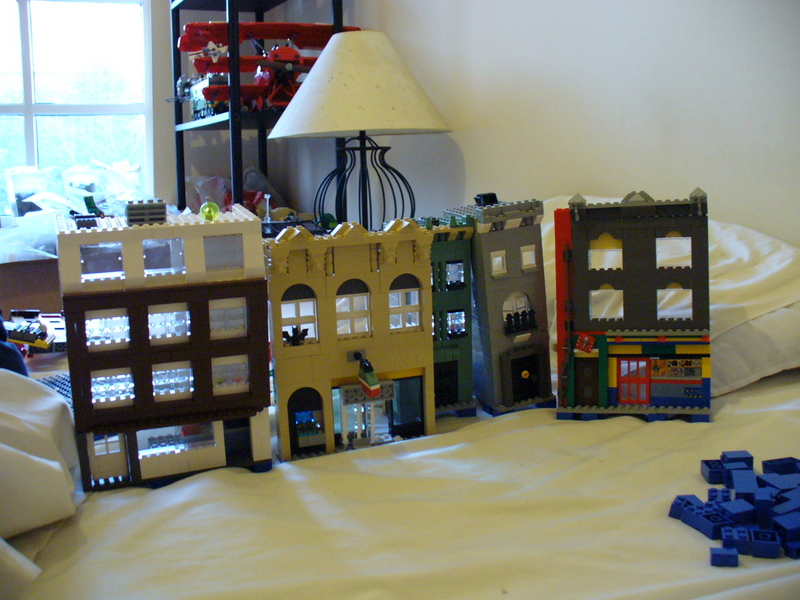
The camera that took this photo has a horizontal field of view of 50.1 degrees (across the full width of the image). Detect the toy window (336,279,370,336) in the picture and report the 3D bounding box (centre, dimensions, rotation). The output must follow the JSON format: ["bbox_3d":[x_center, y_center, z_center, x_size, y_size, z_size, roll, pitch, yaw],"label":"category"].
[{"bbox_3d":[-0.042,0.005,0.754,0.032,0.051,0.009,-6,12,-17],"label":"toy window"}]

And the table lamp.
[{"bbox_3d":[-0.067,-0.252,1.580,0.336,0.480,0.336,-2,10,0],"label":"table lamp"}]

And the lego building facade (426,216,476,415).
[{"bbox_3d":[0.025,0.013,0.854,0.070,0.193,0.103,-6,13,-17],"label":"lego building facade"}]

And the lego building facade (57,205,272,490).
[{"bbox_3d":[-0.210,0.037,0.766,0.162,0.227,0.114,-5,15,-20],"label":"lego building facade"}]

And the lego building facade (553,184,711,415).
[{"bbox_3d":[0.233,0.005,0.857,0.146,0.223,0.069,-1,5,16],"label":"lego building facade"}]

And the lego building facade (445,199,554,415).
[{"bbox_3d":[0.103,0.000,0.897,0.070,0.214,0.108,-11,15,-16],"label":"lego building facade"}]

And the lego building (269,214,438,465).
[{"bbox_3d":[-0.051,0.031,0.791,0.149,0.212,0.114,-6,12,-17],"label":"lego building"}]

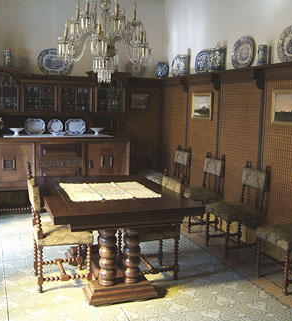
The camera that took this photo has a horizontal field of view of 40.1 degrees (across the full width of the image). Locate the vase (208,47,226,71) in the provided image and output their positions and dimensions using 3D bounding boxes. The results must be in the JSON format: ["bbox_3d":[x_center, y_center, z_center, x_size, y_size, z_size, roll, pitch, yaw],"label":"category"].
[{"bbox_3d":[0.906,-1.273,5.080,0.175,0.300,0.175,-1,9,-21],"label":"vase"}]

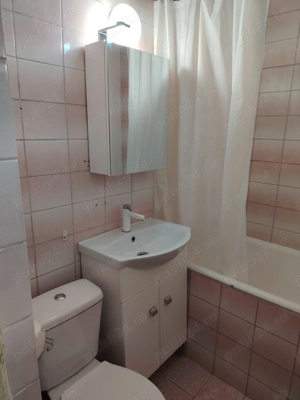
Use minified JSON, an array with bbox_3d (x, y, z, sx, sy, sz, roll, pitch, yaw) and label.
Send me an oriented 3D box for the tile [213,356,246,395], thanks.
[{"bbox_3d":[0.451,0.977,1.560,0.200,0.138,0.010,13,19,40],"label":"tile"}]

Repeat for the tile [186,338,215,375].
[{"bbox_3d":[0.302,0.942,1.689,0.200,0.138,0.010,13,19,40],"label":"tile"}]

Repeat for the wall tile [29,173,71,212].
[{"bbox_3d":[-0.450,-0.039,1.256,0.010,0.150,0.200,13,19,41],"label":"wall tile"}]

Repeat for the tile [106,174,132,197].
[{"bbox_3d":[-0.178,-0.107,1.536,0.010,0.150,0.198,13,19,40],"label":"tile"}]

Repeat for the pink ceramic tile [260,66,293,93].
[{"bbox_3d":[0.819,-0.783,1.801,0.200,0.150,0.010,13,19,40],"label":"pink ceramic tile"}]

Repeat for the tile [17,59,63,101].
[{"bbox_3d":[-0.440,-0.481,1.137,0.010,0.150,0.200,13,19,40],"label":"tile"}]

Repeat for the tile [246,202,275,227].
[{"bbox_3d":[0.813,0.102,2.042,0.200,0.150,0.010,13,19,41],"label":"tile"}]

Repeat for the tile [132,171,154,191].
[{"bbox_3d":[-0.043,-0.142,1.680,0.010,0.150,0.198,13,19,40],"label":"tile"}]

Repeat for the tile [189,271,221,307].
[{"bbox_3d":[0.318,0.512,1.596,0.200,0.150,0.010,13,19,41],"label":"tile"}]

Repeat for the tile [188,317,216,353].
[{"bbox_3d":[0.314,0.810,1.670,0.200,0.150,0.010,13,19,41],"label":"tile"}]

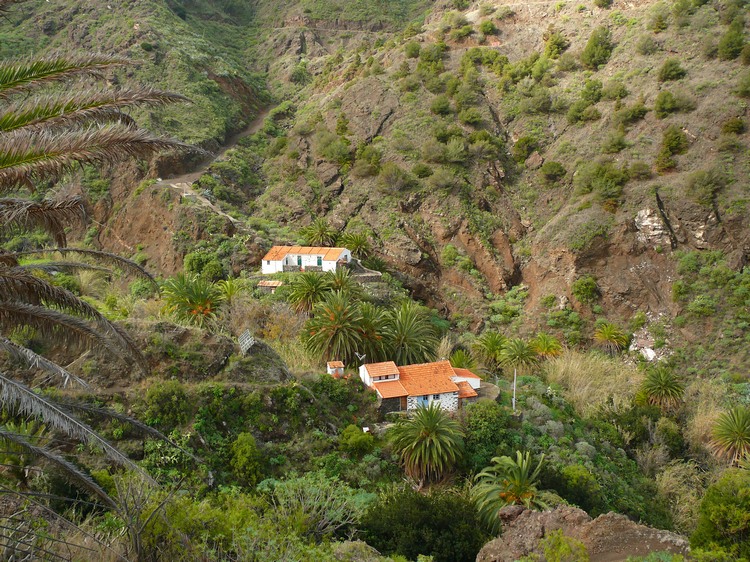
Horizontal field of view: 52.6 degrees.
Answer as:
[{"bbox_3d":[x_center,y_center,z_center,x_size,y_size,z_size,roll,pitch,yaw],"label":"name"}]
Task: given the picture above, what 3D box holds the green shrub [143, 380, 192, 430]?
[{"bbox_3d":[-23.210,13.920,84.790,5.590,5.550,5.310,-4,14,-16],"label":"green shrub"}]

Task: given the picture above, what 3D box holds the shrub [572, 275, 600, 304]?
[{"bbox_3d":[41.290,1.660,148.000,5.300,5.680,4.770,0,12,0],"label":"shrub"}]

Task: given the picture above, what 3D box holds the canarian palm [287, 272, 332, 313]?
[{"bbox_3d":[-10.627,1.866,123.000,7.400,6.900,7.300,0,13,0],"label":"canarian palm"}]

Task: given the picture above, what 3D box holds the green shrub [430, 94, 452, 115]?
[{"bbox_3d":[17.720,-47.030,202.000,5.690,5.170,5.400,0,12,0],"label":"green shrub"}]

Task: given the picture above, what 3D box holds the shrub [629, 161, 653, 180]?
[{"bbox_3d":[51.410,-21.400,146.790,4.650,3.830,4.410,5,14,19],"label":"shrub"}]

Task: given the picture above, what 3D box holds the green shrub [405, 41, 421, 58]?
[{"bbox_3d":[10.981,-67.792,222.000,4.700,5.100,4.700,0,13,0],"label":"green shrub"}]

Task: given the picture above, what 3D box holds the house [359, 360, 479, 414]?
[{"bbox_3d":[6.529,13.653,100.000,15.000,5.200,7.600,-4,12,-18],"label":"house"}]

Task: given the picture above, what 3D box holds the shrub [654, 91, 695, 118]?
[{"bbox_3d":[65.186,-38.415,165.000,8.500,5.800,7.200,5,12,21],"label":"shrub"}]

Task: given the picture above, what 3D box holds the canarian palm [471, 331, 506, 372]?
[{"bbox_3d":[19.030,11.720,126.000,5.480,6.600,5.480,0,12,0],"label":"canarian palm"}]

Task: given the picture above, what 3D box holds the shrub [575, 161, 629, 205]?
[{"bbox_3d":[49.600,-21.350,166.000,11.470,9.570,9.750,0,12,0],"label":"shrub"}]

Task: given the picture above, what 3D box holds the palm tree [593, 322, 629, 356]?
[{"bbox_3d":[36.690,9.110,118.100,5.610,5.250,5.610,4,14,18],"label":"palm tree"}]

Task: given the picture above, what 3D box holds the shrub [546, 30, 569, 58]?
[{"bbox_3d":[43.000,-55.730,178.630,6.130,6.300,5.820,3,14,13],"label":"shrub"}]

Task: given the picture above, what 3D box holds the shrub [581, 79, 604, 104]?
[{"bbox_3d":[55.660,-48.490,194.000,5.960,6.450,5.660,0,12,0],"label":"shrub"}]

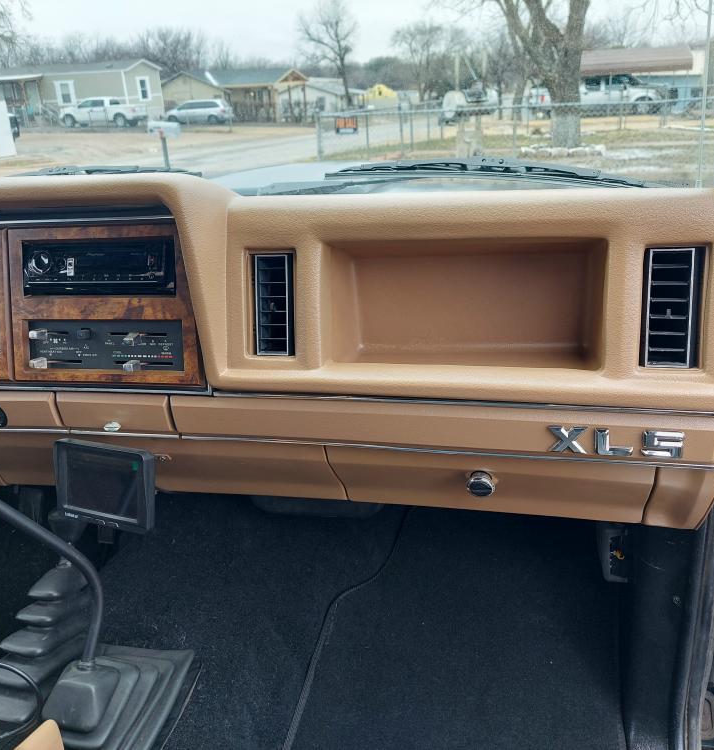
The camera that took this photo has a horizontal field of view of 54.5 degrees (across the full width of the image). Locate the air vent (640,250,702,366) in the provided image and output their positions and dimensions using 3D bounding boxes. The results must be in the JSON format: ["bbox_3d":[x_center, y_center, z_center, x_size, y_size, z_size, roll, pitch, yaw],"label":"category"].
[{"bbox_3d":[0.259,-0.055,0.571,0.045,0.097,0.030,2,7,18],"label":"air vent"}]

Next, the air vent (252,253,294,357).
[{"bbox_3d":[-0.080,-0.068,0.678,0.043,0.098,0.030,2,7,18],"label":"air vent"}]

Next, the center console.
[{"bbox_3d":[-0.275,-0.076,0.763,0.238,0.168,0.050,2,7,18],"label":"center console"}]

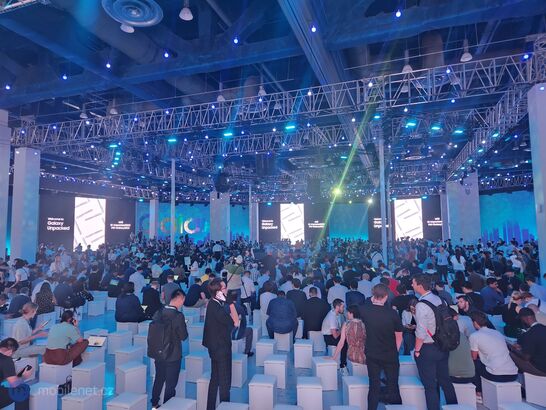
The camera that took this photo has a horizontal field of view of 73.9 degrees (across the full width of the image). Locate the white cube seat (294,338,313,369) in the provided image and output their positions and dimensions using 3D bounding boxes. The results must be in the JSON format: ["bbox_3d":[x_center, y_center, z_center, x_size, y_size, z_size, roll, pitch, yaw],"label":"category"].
[{"bbox_3d":[0.607,2.883,7.039,0.341,0.425,0.340,-2,-5,8],"label":"white cube seat"}]

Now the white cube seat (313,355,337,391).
[{"bbox_3d":[0.832,2.693,5.795,0.320,0.410,0.320,0,-5,-5],"label":"white cube seat"}]

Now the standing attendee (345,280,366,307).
[{"bbox_3d":[1.989,2.496,8.791,0.520,1.300,0.720,-1,-4,5],"label":"standing attendee"}]

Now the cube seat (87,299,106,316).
[{"bbox_3d":[-5.320,3.129,10.963,0.310,0.385,0.310,-3,-5,25],"label":"cube seat"}]

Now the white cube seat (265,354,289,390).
[{"bbox_3d":[0.064,2.710,5.905,0.320,0.410,0.320,-1,-5,10],"label":"white cube seat"}]

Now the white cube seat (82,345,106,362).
[{"bbox_3d":[-3.302,2.836,6.577,0.330,0.419,0.330,-2,-4,13],"label":"white cube seat"}]

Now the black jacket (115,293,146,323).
[{"bbox_3d":[-3.354,2.413,8.542,0.580,0.680,0.420,-1,-4,3],"label":"black jacket"}]

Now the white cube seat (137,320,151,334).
[{"bbox_3d":[-2.799,2.855,8.169,0.310,0.385,0.310,-2,-5,11],"label":"white cube seat"}]

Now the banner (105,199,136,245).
[{"bbox_3d":[-14.029,1.878,33.571,0.200,4.500,2.750,-5,-6,43],"label":"banner"}]

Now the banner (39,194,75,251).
[{"bbox_3d":[-18.214,1.648,30.852,0.100,4.800,2.830,-4,-6,36],"label":"banner"}]

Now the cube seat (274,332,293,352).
[{"bbox_3d":[0.238,2.886,7.824,0.330,0.419,0.330,-2,-5,19],"label":"cube seat"}]

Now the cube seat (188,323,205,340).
[{"bbox_3d":[-1.586,2.811,7.847,0.310,0.385,0.310,-2,-5,14],"label":"cube seat"}]

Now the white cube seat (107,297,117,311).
[{"bbox_3d":[-5.454,3.409,12.543,0.341,0.425,0.340,-2,-5,12],"label":"white cube seat"}]

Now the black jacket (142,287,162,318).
[{"bbox_3d":[-2.884,2.357,8.685,0.500,0.680,0.380,-1,-4,6],"label":"black jacket"}]

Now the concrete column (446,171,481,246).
[{"bbox_3d":[15.984,0.994,30.412,2.100,7.400,1.700,-2,-5,19],"label":"concrete column"}]

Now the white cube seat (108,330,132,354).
[{"bbox_3d":[-3.332,3.011,7.917,0.341,0.425,0.340,-3,-5,27],"label":"white cube seat"}]

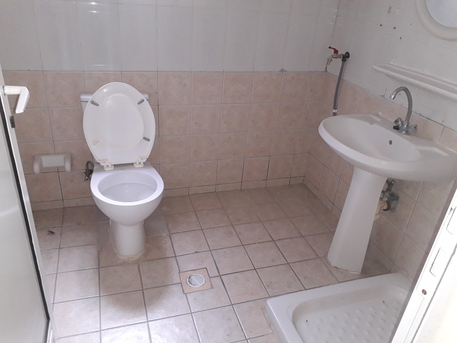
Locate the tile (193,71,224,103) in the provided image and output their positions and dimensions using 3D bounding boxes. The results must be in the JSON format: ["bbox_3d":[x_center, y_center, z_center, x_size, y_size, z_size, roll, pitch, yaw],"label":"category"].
[{"bbox_3d":[-0.131,-0.517,2.217,0.199,0.200,0.010,-5,30,-18],"label":"tile"}]

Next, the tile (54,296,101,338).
[{"bbox_3d":[-0.670,0.650,1.571,0.198,0.010,0.198,-5,30,-18],"label":"tile"}]

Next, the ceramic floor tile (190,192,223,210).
[{"bbox_3d":[-0.160,0.214,2.480,0.200,0.010,0.193,-5,30,-18],"label":"ceramic floor tile"}]

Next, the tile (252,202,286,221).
[{"bbox_3d":[0.286,0.280,2.453,0.199,0.010,0.198,-5,30,-18],"label":"tile"}]

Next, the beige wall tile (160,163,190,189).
[{"bbox_3d":[-0.368,0.033,2.419,0.198,0.198,0.010,-5,30,-18],"label":"beige wall tile"}]

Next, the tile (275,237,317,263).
[{"bbox_3d":[0.403,0.466,2.115,0.199,0.012,0.198,-5,30,-18],"label":"tile"}]

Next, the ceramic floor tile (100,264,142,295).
[{"bbox_3d":[-0.546,0.545,1.807,0.200,0.010,0.200,-5,30,-18],"label":"ceramic floor tile"}]

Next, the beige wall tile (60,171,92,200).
[{"bbox_3d":[-0.937,0.080,2.235,0.198,0.198,0.010,-5,30,-18],"label":"beige wall tile"}]

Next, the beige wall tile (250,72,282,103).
[{"bbox_3d":[0.251,-0.548,2.343,0.200,0.200,0.010,-5,30,-18],"label":"beige wall tile"}]

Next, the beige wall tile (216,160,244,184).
[{"bbox_3d":[0.012,0.000,2.556,0.199,0.200,0.012,-5,30,-18],"label":"beige wall tile"}]

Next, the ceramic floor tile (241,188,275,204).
[{"bbox_3d":[0.221,0.187,2.607,0.200,0.010,0.200,-5,30,-18],"label":"ceramic floor tile"}]

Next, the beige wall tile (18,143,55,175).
[{"bbox_3d":[-1.110,-0.079,2.081,0.200,0.200,0.010,-5,30,-18],"label":"beige wall tile"}]

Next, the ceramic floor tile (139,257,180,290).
[{"bbox_3d":[-0.358,0.533,1.882,0.199,0.010,0.198,-5,30,-18],"label":"ceramic floor tile"}]

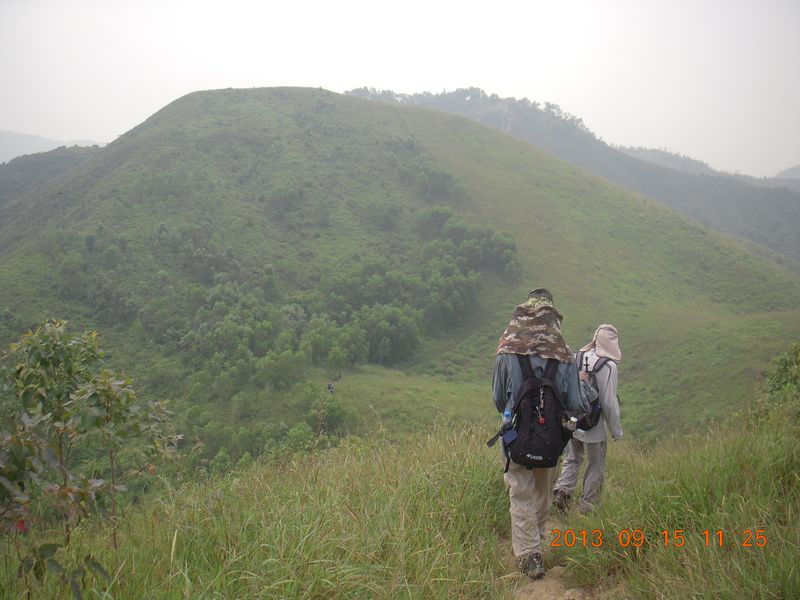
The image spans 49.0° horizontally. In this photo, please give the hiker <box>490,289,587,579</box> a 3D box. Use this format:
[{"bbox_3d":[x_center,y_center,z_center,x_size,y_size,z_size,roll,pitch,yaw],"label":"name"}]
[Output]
[{"bbox_3d":[0.813,0.772,5.120,0.560,1.690,0.560,1,4,14],"label":"hiker"}]

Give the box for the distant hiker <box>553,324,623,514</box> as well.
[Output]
[{"bbox_3d":[1.584,1.010,7.420,0.510,1.620,0.580,3,5,36],"label":"distant hiker"}]

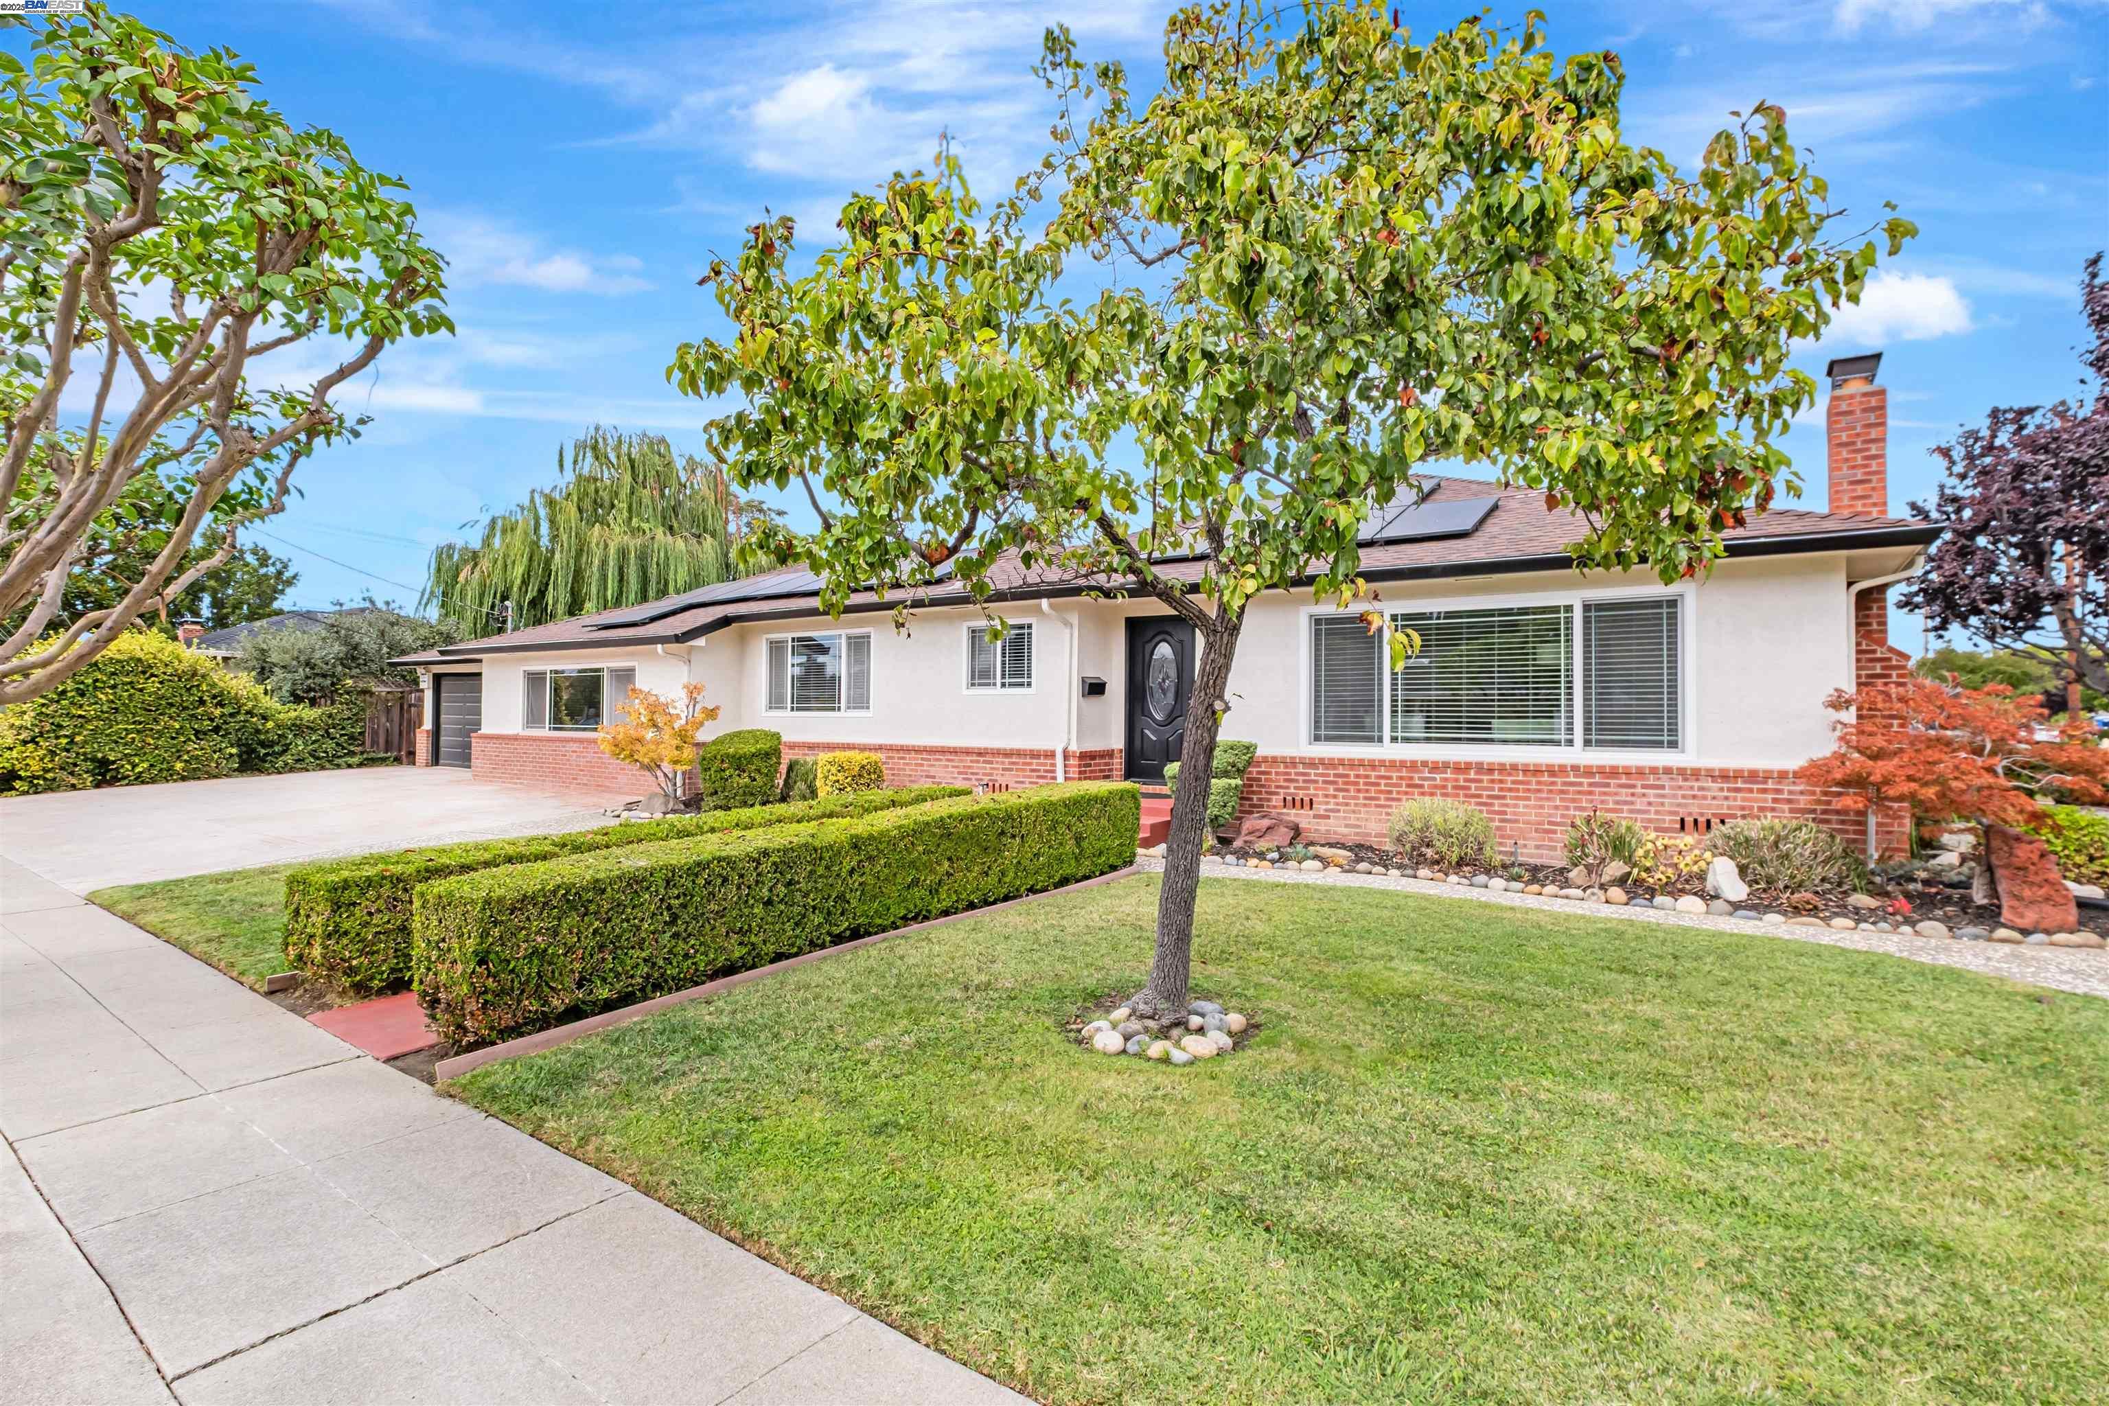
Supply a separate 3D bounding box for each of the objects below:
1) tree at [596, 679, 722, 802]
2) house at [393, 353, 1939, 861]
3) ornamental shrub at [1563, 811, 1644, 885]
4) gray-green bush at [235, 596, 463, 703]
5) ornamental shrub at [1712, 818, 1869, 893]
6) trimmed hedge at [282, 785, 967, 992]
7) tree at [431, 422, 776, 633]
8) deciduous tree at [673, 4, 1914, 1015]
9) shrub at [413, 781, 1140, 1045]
[{"bbox_3d":[-5.490,0.549,12.200,1.650,1.720,1.550,1,-1,-24],"label":"tree"},{"bbox_3d":[-2.482,-0.772,16.555,26.000,4.750,10.200,0,-1,32],"label":"house"},{"bbox_3d":[4.465,1.174,7.150,0.570,0.580,0.520,0,-1,32],"label":"ornamental shrub"},{"bbox_3d":[-17.739,-0.578,22.000,4.500,4.100,4.300,1,-1,-39],"label":"gray-green bush"},{"bbox_3d":[5.484,1.130,6.550,0.920,0.520,0.800,0,-1,32],"label":"ornamental shrub"},{"bbox_3d":[-2.247,1.126,6.233,0.570,0.670,4.750,0,-1,32],"label":"trimmed hedge"},{"bbox_3d":[-19.101,-4.612,36.069,11.500,12.800,11.000,1,-1,-28],"label":"tree"},{"bbox_3d":[0.880,-0.740,4.150,4.900,4.450,4.400,0,-1,0],"label":"deciduous tree"},{"bbox_3d":[-0.957,1.127,5.954,0.560,0.680,5.600,0,-1,32],"label":"shrub"}]

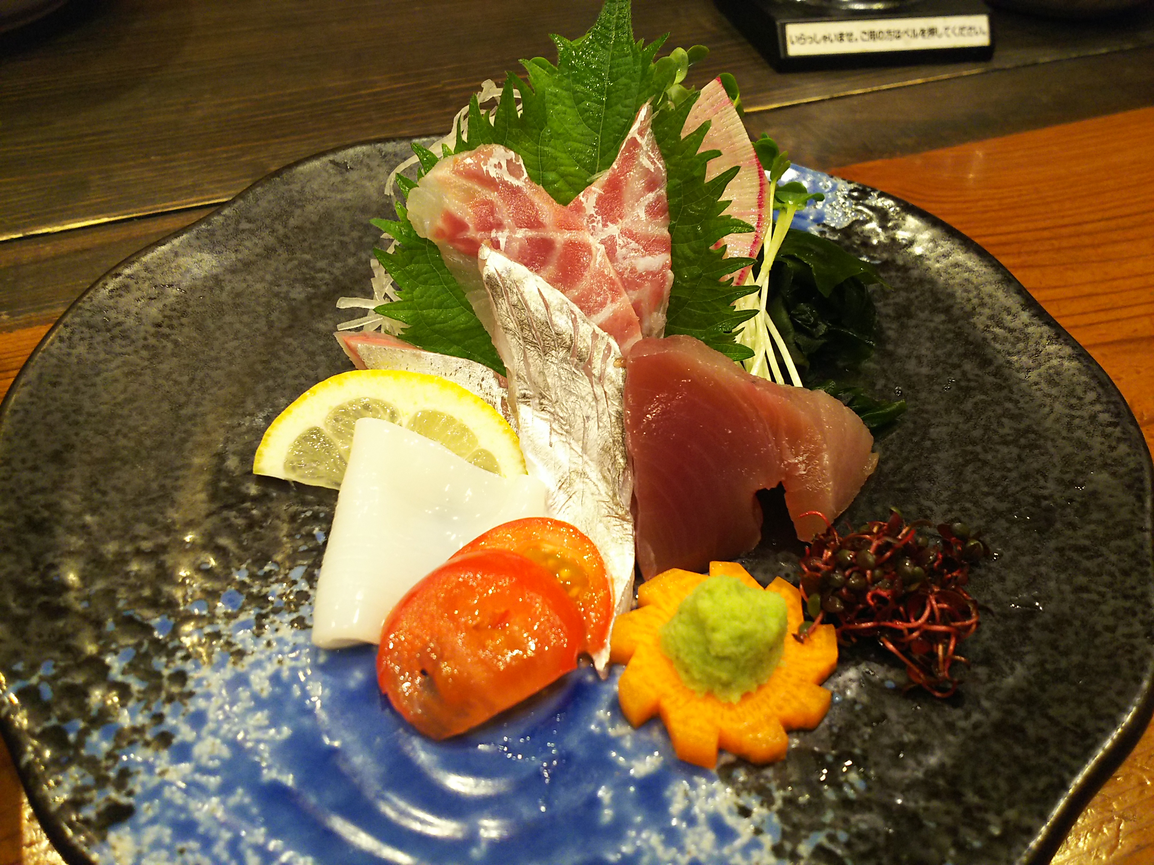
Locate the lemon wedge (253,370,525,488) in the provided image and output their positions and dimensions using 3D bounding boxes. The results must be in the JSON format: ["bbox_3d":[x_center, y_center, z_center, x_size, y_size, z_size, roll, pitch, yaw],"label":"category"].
[{"bbox_3d":[-0.036,-0.001,0.172,0.053,0.026,0.007,9,10,-5],"label":"lemon wedge"}]

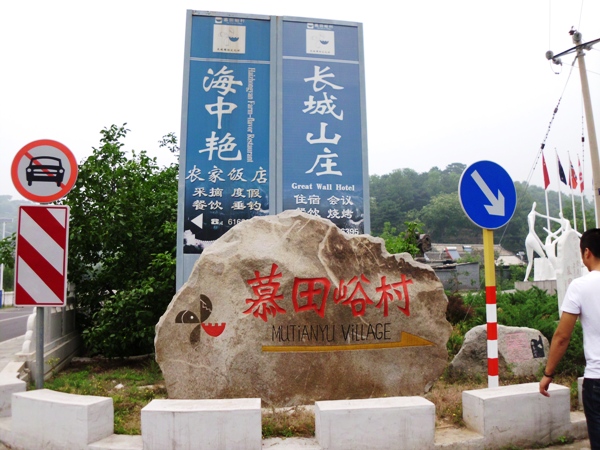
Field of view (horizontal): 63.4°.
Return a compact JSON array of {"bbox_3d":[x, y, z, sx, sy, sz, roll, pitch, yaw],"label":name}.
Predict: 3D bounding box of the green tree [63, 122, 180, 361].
[{"bbox_3d":[-3.403,0.294,9.200,2.500,4.300,2.400,0,-6,0],"label":"green tree"}]

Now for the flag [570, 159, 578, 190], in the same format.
[{"bbox_3d":[10.634,-1.956,18.800,0.330,1.250,0.200,0,-6,0],"label":"flag"}]

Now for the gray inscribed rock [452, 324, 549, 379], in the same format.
[{"bbox_3d":[2.919,1.851,7.100,1.320,0.740,0.600,-1,-6,5],"label":"gray inscribed rock"}]

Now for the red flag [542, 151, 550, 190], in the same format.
[{"bbox_3d":[9.143,-2.021,18.000,0.320,1.330,0.200,0,-6,0],"label":"red flag"}]

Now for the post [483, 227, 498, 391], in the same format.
[{"bbox_3d":[2.179,1.012,5.550,0.115,2.000,0.115,0,-6,0],"label":"post"}]

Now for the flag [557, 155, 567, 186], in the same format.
[{"bbox_3d":[9.915,-2.104,18.400,0.360,1.200,0.200,0,-6,0],"label":"flag"}]

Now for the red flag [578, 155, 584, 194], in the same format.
[{"bbox_3d":[11.137,-1.998,19.200,0.260,1.350,0.200,0,-6,0],"label":"red flag"}]

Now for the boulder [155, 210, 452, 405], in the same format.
[{"bbox_3d":[0.042,0.982,5.850,3.350,2.200,1.000,-1,-6,12],"label":"boulder"}]

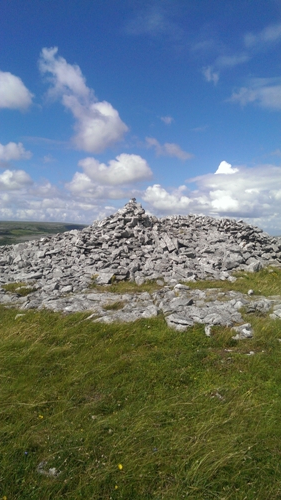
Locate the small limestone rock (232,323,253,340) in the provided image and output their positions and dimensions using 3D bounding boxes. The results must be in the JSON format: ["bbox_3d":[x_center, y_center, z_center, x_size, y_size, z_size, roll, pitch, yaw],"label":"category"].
[{"bbox_3d":[1.509,1.209,5.500,0.320,0.200,0.260,0,3,-6],"label":"small limestone rock"}]

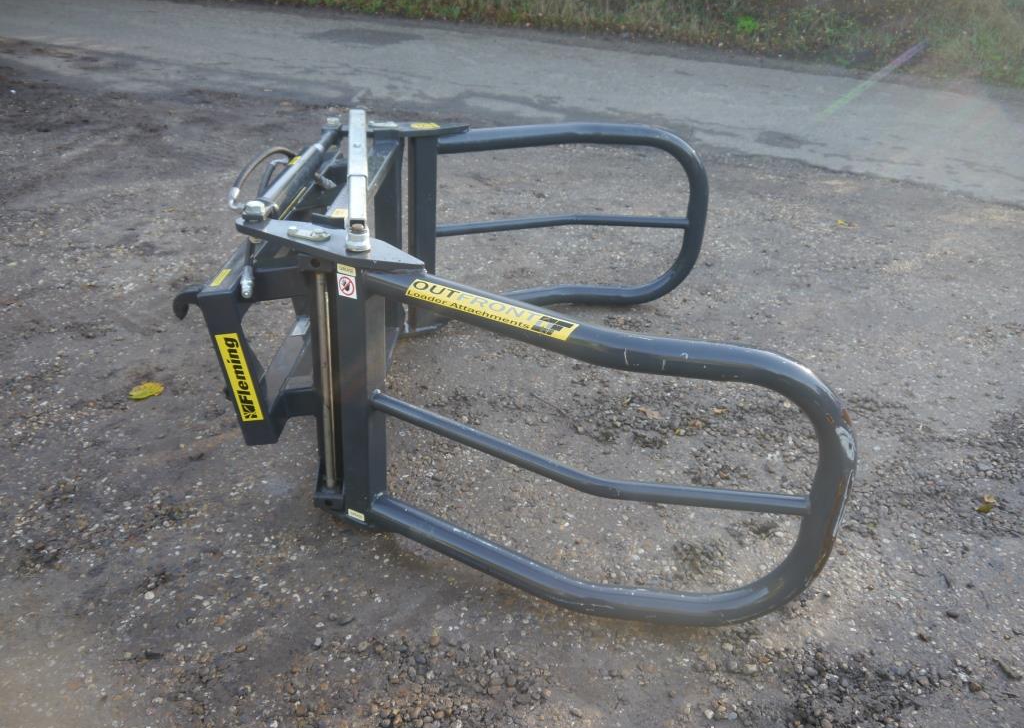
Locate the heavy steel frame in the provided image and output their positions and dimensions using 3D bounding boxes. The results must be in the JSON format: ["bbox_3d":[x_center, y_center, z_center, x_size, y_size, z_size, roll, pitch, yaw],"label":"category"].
[{"bbox_3d":[-0.028,-0.220,2.607,1.601,0.863,1.911,4,30,0],"label":"heavy steel frame"}]

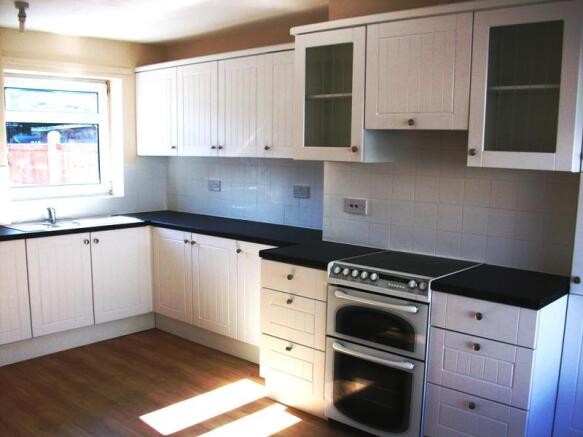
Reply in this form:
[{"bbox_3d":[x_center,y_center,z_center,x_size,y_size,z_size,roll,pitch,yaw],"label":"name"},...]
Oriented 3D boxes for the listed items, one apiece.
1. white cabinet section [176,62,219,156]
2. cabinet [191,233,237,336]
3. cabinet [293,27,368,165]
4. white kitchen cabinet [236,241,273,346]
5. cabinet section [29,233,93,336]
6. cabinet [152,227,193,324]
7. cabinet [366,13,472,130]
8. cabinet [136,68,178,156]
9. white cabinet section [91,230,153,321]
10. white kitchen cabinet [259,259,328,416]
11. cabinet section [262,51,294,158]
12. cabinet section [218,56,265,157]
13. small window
[{"bbox_3d":[-0.634,-0.865,4.650,0.516,0.717,0.331,7,9,42],"label":"white cabinet section"},{"bbox_3d":[-0.377,0.461,4.394,0.492,0.706,0.581,7,9,41],"label":"cabinet"},{"bbox_3d":[0.312,-0.700,3.379,0.508,0.733,0.318,7,9,41],"label":"cabinet"},{"bbox_3d":[-0.009,0.505,4.074,0.488,0.706,0.581,7,9,41],"label":"white kitchen cabinet"},{"bbox_3d":[-1.868,0.452,4.341,0.575,0.714,0.468,7,9,42],"label":"cabinet section"},{"bbox_3d":[-0.754,0.416,4.722,0.510,0.706,0.581,7,9,41],"label":"cabinet"},{"bbox_3d":[0.728,-0.738,3.008,0.595,0.556,0.318,7,9,41],"label":"cabinet"},{"bbox_3d":[-1.051,-0.917,5.033,0.574,0.733,0.327,7,9,41],"label":"cabinet"},{"bbox_3d":[-1.532,0.412,4.702,0.575,0.714,0.521,7,9,42],"label":"white cabinet section"},{"bbox_3d":[0.202,0.631,3.423,0.477,0.800,0.596,7,9,41],"label":"white kitchen cabinet"},{"bbox_3d":[0.110,-0.772,3.969,0.500,0.717,0.331,7,9,42],"label":"cabinet section"},{"bbox_3d":[-0.259,-0.818,4.307,0.506,0.717,0.331,7,9,42],"label":"cabinet section"},{"bbox_3d":[-1.933,-0.669,4.796,0.099,0.990,0.931,7,9,41],"label":"small window"}]

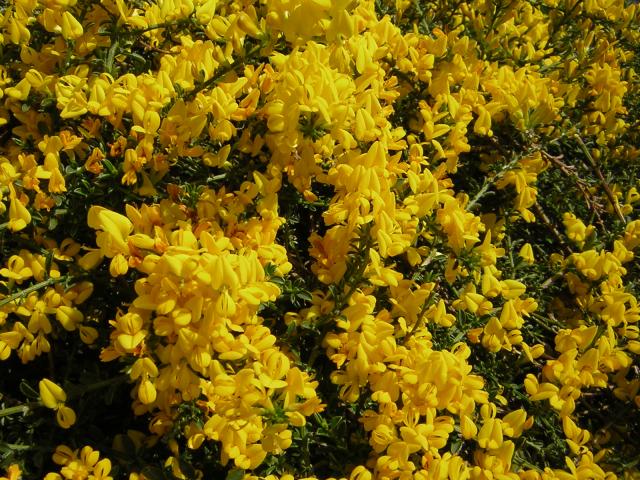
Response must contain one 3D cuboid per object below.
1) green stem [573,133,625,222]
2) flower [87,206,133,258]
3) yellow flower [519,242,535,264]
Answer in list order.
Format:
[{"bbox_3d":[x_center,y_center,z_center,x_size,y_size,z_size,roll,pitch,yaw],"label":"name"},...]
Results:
[{"bbox_3d":[0.295,-0.064,0.700,0.006,0.107,0.006,-29,0,0],"label":"green stem"},{"bbox_3d":[-0.152,-0.006,0.480,0.028,0.032,0.026,5,21,31],"label":"flower"},{"bbox_3d":[0.199,0.013,0.640,0.015,0.021,0.014,-4,15,-5],"label":"yellow flower"}]

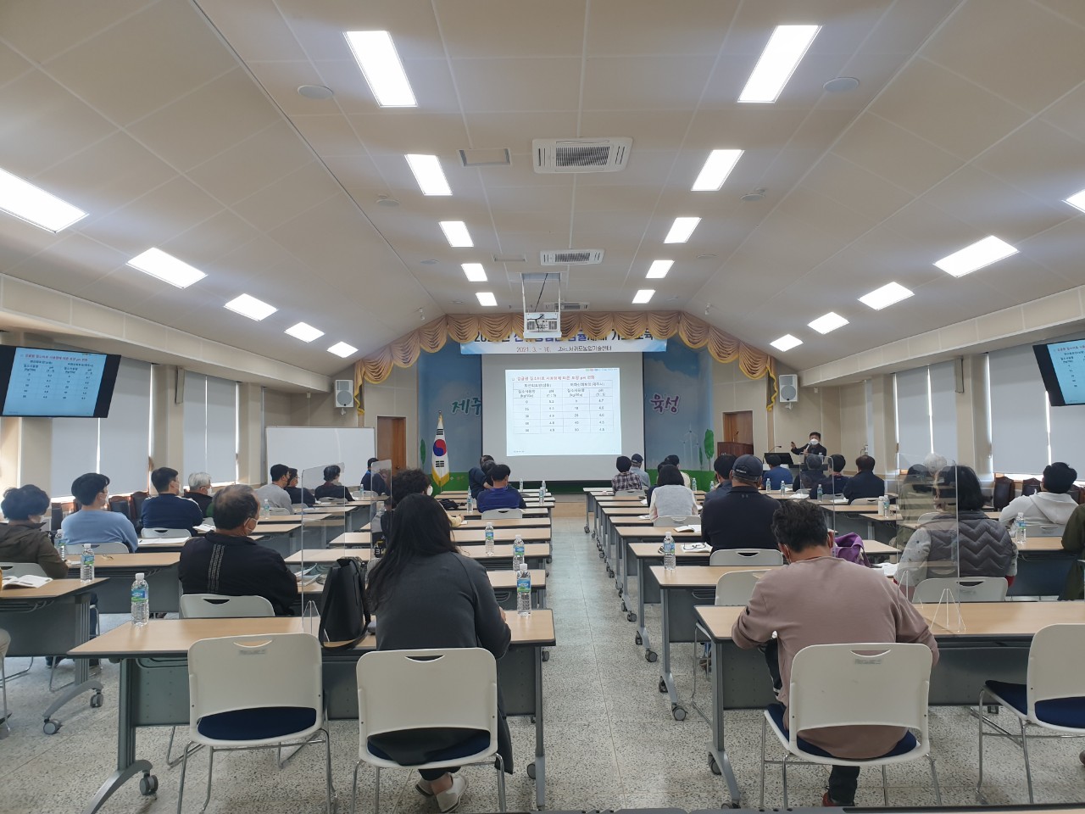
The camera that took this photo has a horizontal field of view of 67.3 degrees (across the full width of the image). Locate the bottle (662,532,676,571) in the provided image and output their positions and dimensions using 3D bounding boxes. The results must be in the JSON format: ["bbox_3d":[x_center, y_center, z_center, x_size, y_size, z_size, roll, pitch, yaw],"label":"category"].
[{"bbox_3d":[0.745,0.845,4.799,0.065,0.216,0.065,-1,-3,1],"label":"bottle"}]

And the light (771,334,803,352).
[{"bbox_3d":[4.767,-1.234,15.920,0.320,0.060,1.270,30,-2,2],"label":"light"}]

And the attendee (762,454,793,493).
[{"bbox_3d":[3.689,1.391,12.903,0.510,1.291,0.750,0,-3,-9],"label":"attendee"}]

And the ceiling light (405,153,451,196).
[{"bbox_3d":[-1.141,-2.370,8.339,0.305,0.060,1.200,-1,-3,1],"label":"ceiling light"}]

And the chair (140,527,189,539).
[{"bbox_3d":[-3.296,1.480,7.473,0.520,0.800,0.550,-1,-3,10],"label":"chair"}]

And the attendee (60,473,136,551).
[{"bbox_3d":[-3.347,1.169,6.373,0.560,1.303,0.750,-1,-3,11],"label":"attendee"}]

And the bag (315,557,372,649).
[{"bbox_3d":[-0.774,0.738,3.200,0.180,0.320,0.220,-1,-3,1],"label":"bag"}]

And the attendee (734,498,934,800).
[{"bbox_3d":[1.033,0.944,2.917,0.720,1.240,0.800,-1,-3,1],"label":"attendee"}]

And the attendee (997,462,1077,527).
[{"bbox_3d":[3.852,1.080,6.469,0.620,1.270,0.760,-1,-3,-5],"label":"attendee"}]

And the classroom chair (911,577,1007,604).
[{"bbox_3d":[1.942,1.218,4.019,0.500,0.785,0.540,-1,-3,1],"label":"classroom chair"}]

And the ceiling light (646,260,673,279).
[{"bbox_3d":[1.954,-2.313,13.638,0.320,0.060,1.280,-1,-3,1],"label":"ceiling light"}]

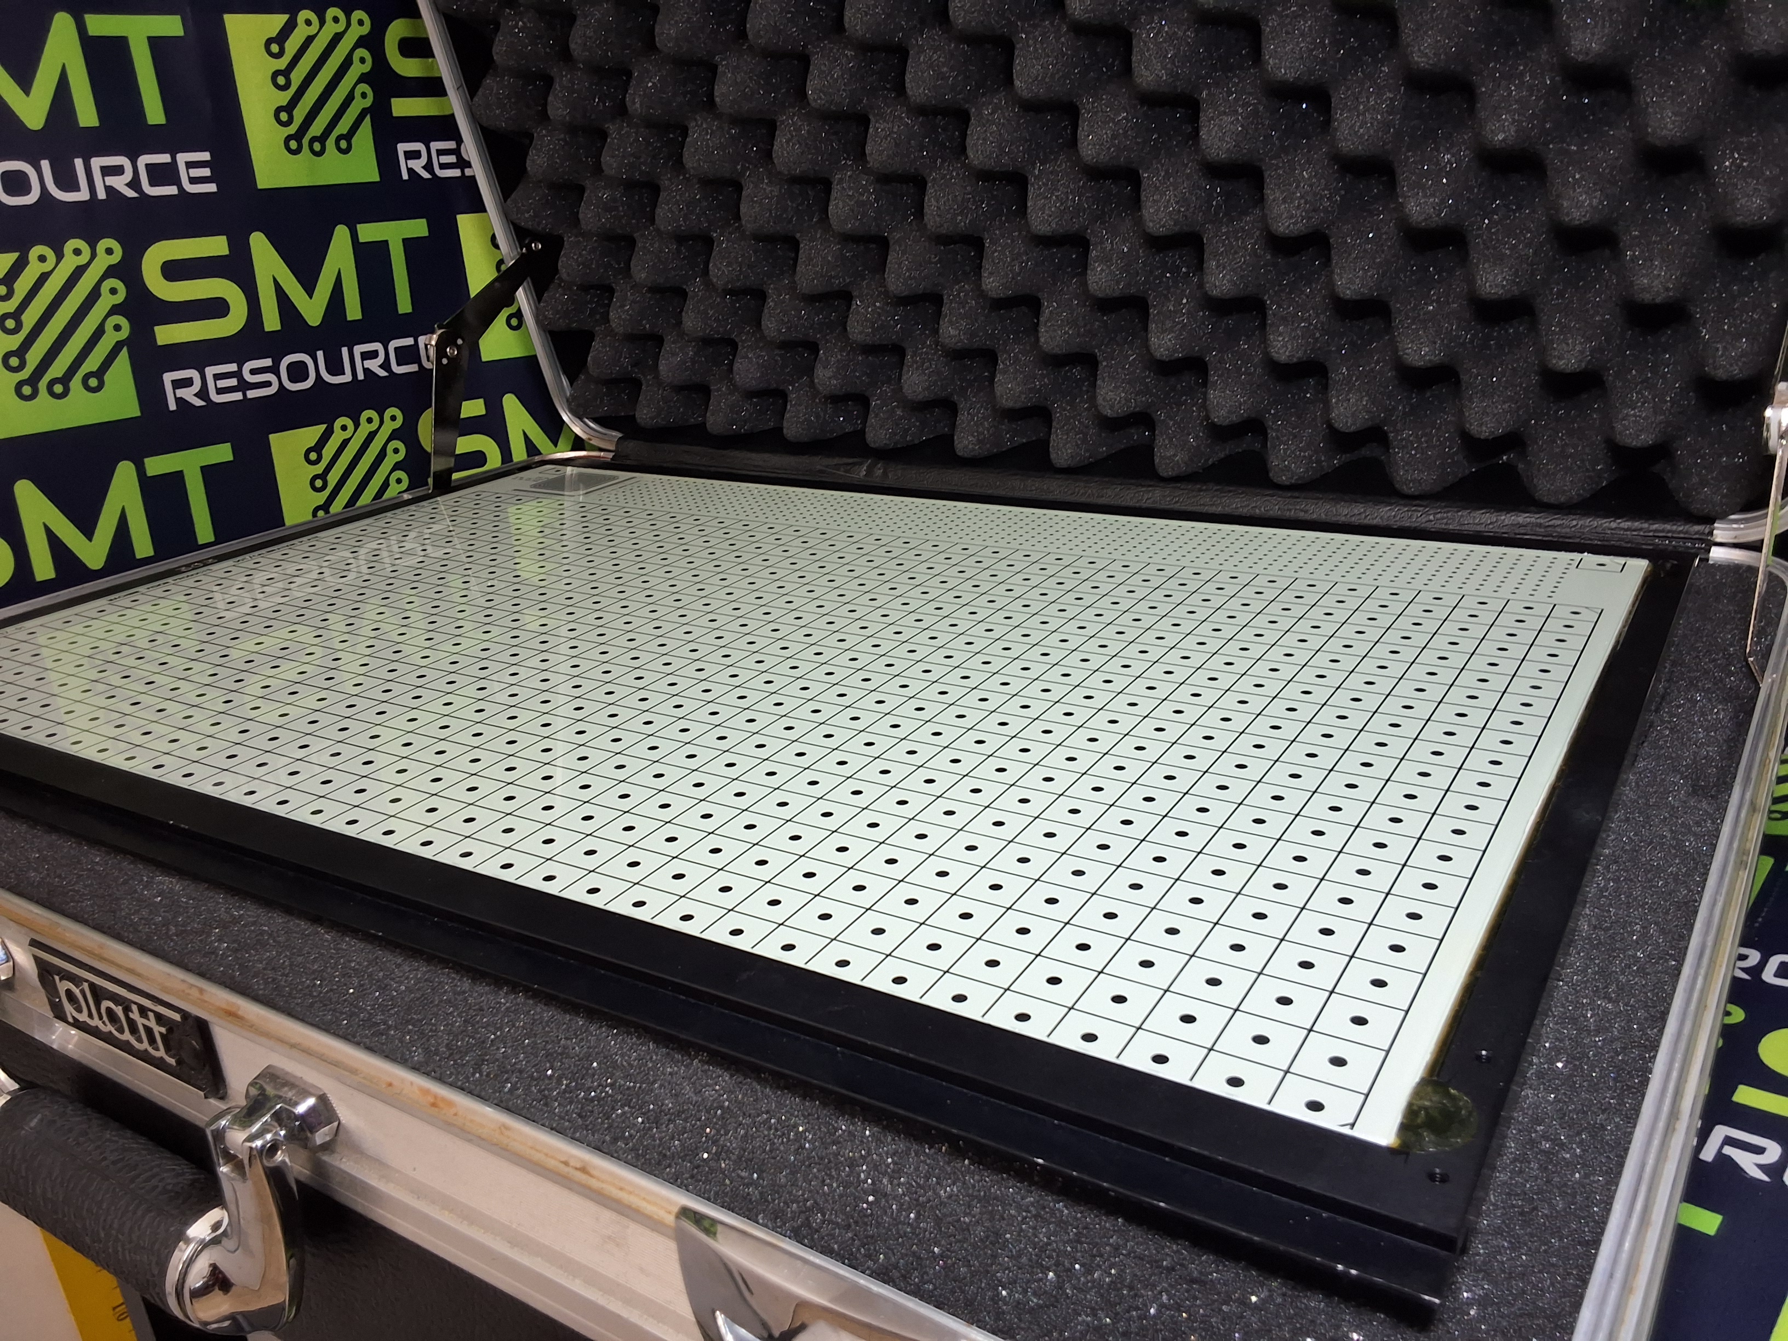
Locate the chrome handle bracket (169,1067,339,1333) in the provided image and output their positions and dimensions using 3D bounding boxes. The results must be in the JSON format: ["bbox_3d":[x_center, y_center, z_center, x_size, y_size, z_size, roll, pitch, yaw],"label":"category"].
[{"bbox_3d":[-0.123,0.107,0.280,0.027,0.049,0.029,10,25,32],"label":"chrome handle bracket"}]

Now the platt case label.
[{"bbox_3d":[-0.166,0.075,0.312,0.062,0.019,0.003,10,25,32],"label":"platt case label"}]

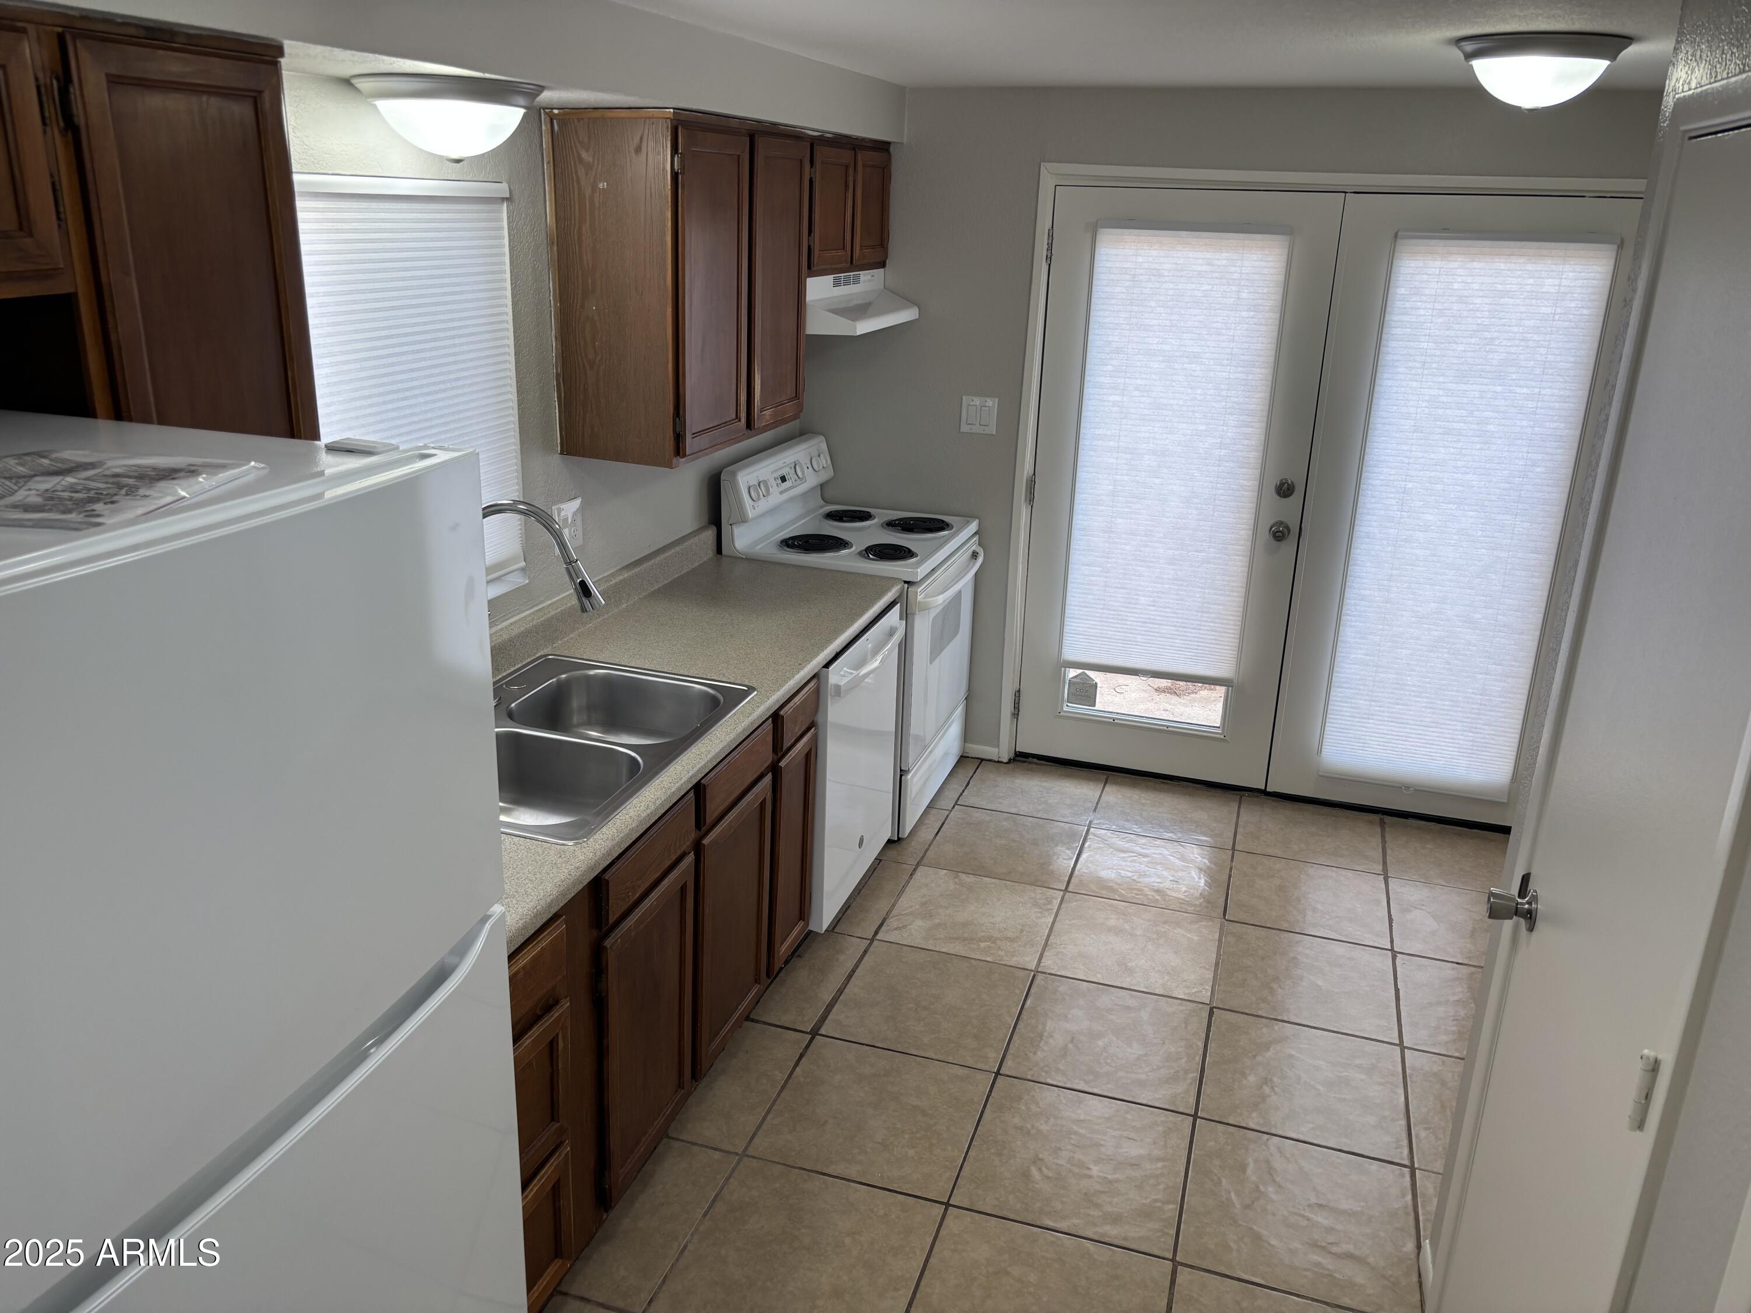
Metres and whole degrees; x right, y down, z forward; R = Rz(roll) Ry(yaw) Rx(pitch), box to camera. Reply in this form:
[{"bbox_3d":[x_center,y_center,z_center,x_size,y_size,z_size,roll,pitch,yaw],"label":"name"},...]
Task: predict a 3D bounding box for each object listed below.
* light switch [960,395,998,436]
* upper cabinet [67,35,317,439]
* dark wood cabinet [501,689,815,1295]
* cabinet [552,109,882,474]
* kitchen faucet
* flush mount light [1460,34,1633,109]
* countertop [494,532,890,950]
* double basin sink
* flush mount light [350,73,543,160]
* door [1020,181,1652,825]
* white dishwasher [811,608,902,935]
[{"bbox_3d":[0.364,-0.837,4.569,0.120,0.120,0.012,8,20,16],"label":"light switch"},{"bbox_3d":[-1.038,-0.426,1.814,0.334,0.800,0.377,8,20,16],"label":"upper cabinet"},{"bbox_3d":[-0.708,0.632,2.794,0.647,0.876,1.650,8,20,16],"label":"dark wood cabinet"},{"bbox_3d":[-0.352,-1.105,3.815,0.334,0.800,1.640,8,20,16],"label":"cabinet"},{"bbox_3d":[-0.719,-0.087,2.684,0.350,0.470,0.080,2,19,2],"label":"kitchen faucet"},{"bbox_3d":[1.393,-1.220,2.772,0.335,0.132,0.335,8,20,16],"label":"flush mount light"},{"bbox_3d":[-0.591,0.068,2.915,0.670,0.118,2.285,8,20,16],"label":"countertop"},{"bbox_3d":[-0.652,0.243,2.731,0.558,0.190,0.818,8,20,16],"label":"double basin sink"},{"bbox_3d":[-0.779,-0.984,2.420,0.335,0.132,0.335,8,20,16],"label":"flush mount light"},{"bbox_3d":[1.417,-0.468,4.357,1.807,2.010,0.060,8,20,16],"label":"door"},{"bbox_3d":[-0.317,0.298,3.796,0.630,0.858,0.610,8,20,16],"label":"white dishwasher"}]

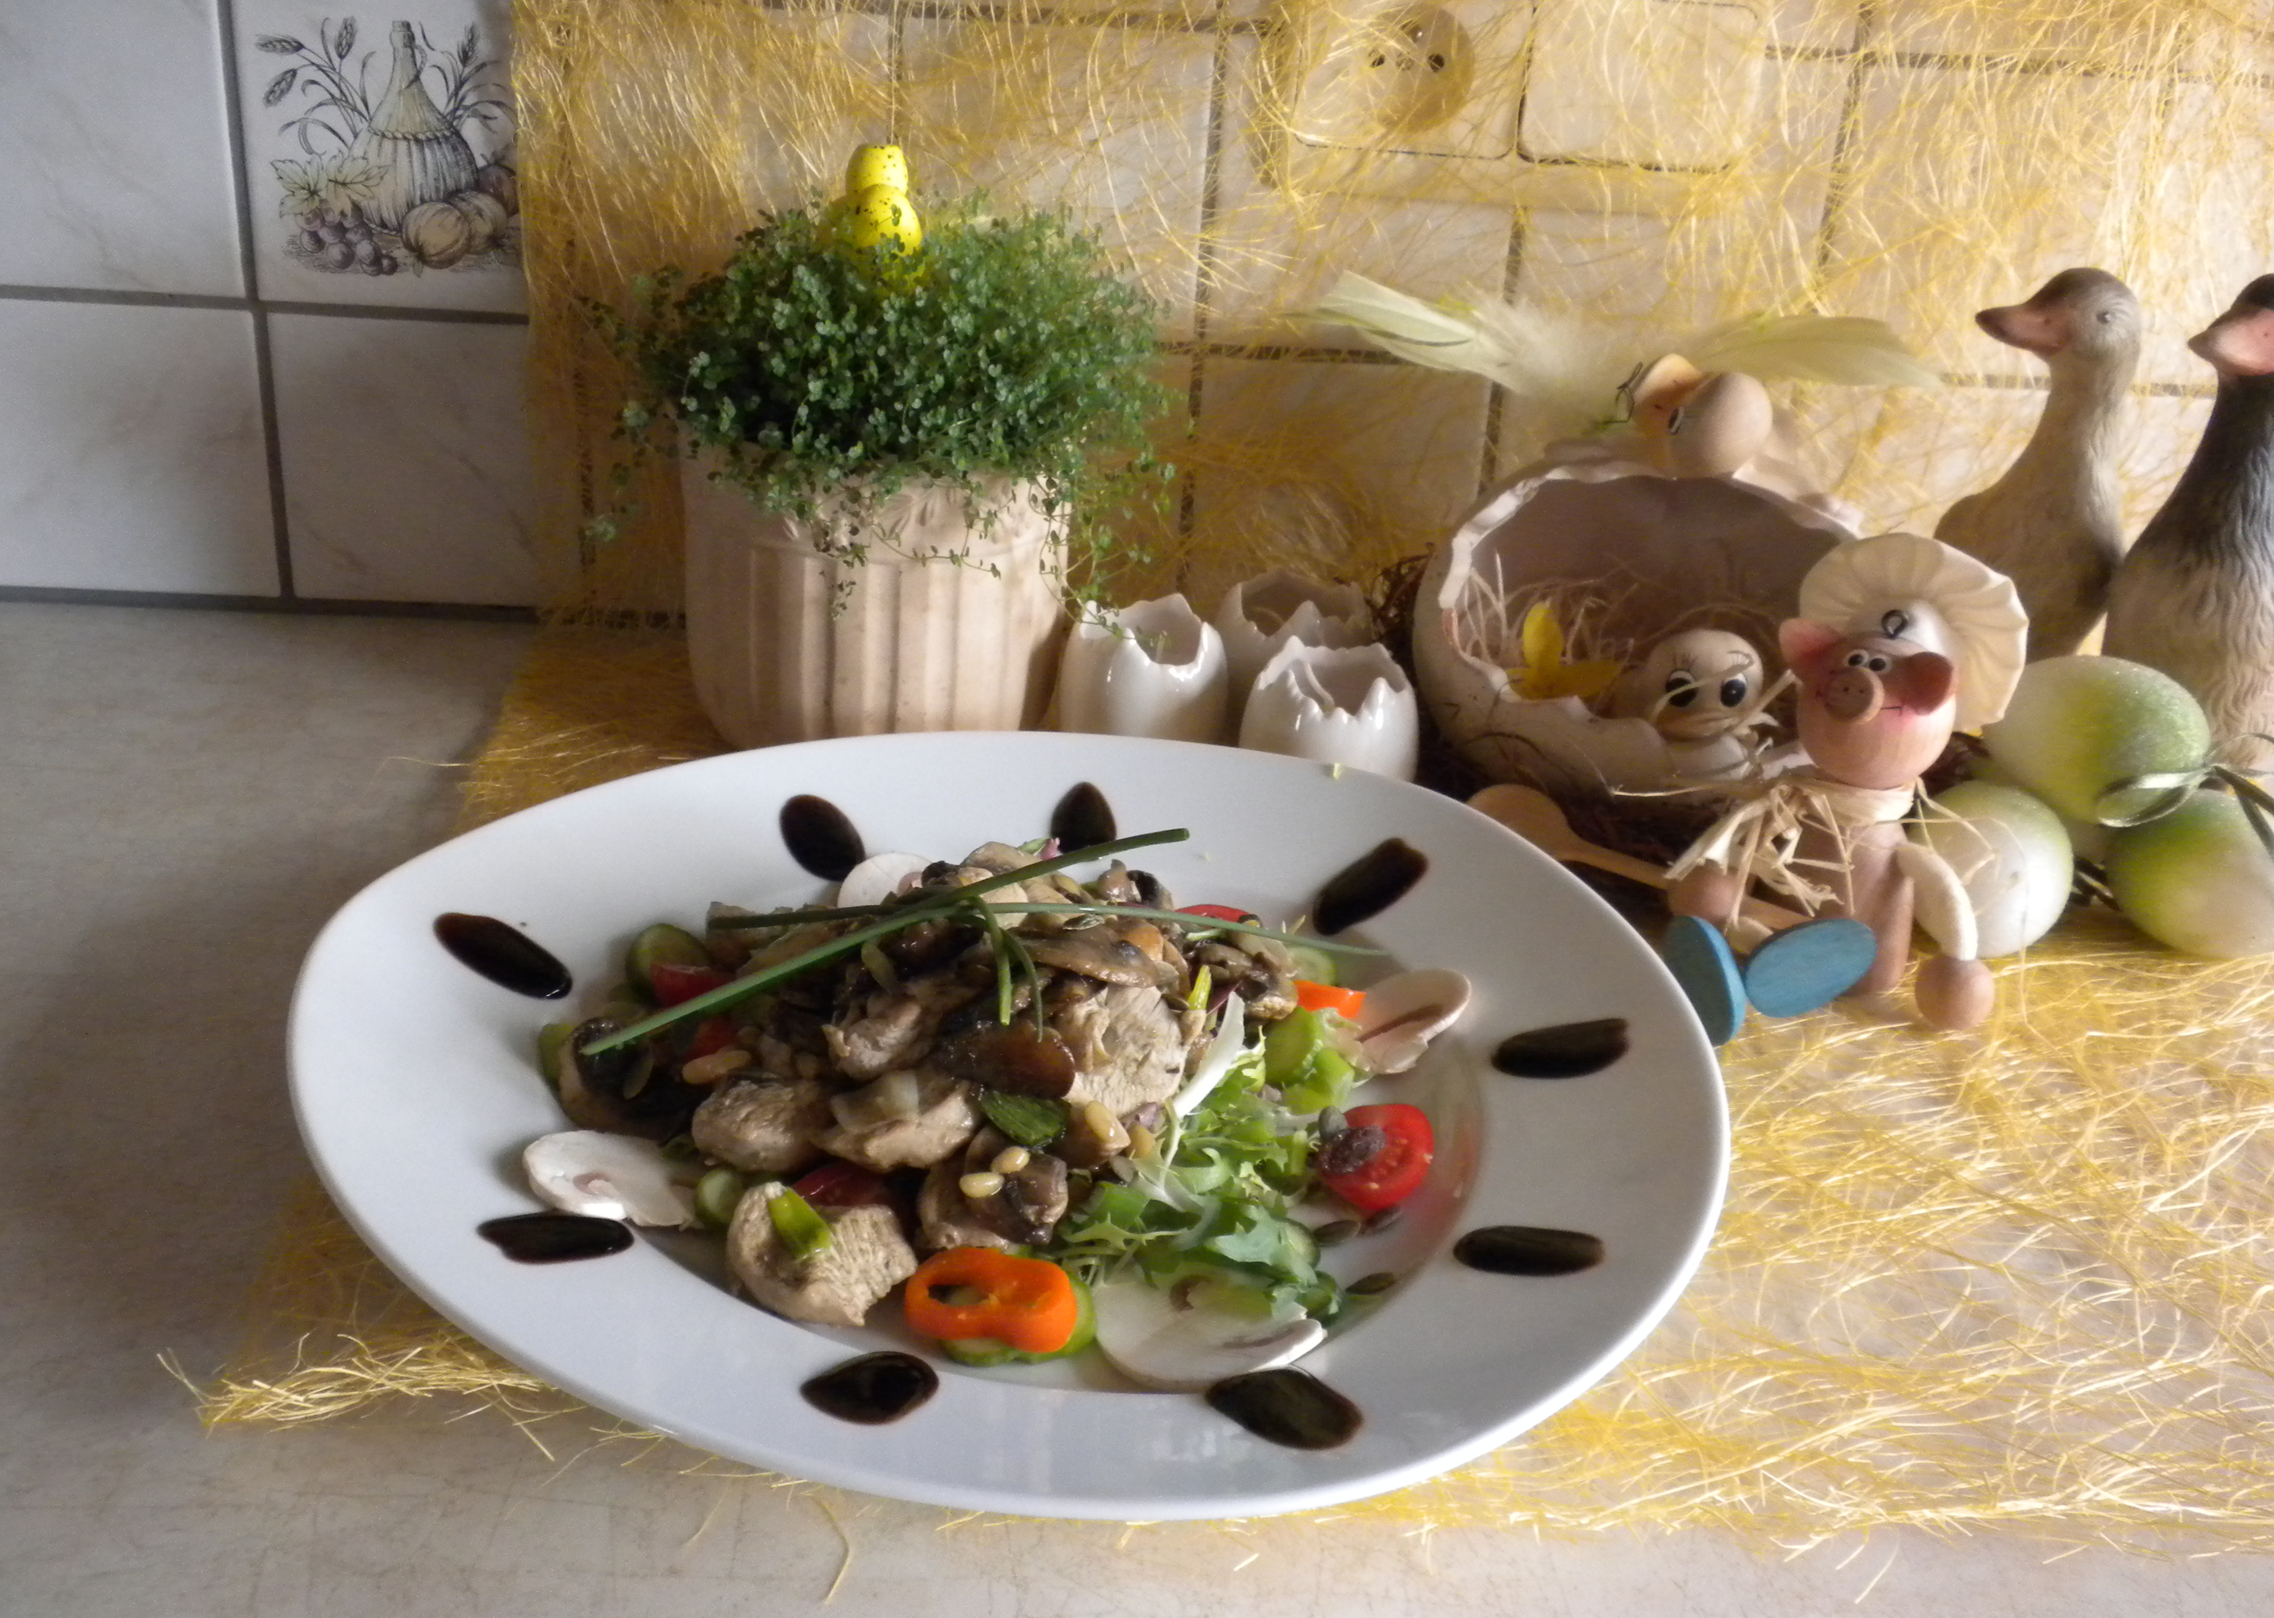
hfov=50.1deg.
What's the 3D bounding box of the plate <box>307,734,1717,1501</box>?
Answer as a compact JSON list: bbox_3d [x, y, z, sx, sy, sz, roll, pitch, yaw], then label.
[{"bbox_3d":[-0.027,0.058,0.539,0.310,0.032,0.320,2,24,-3],"label":"plate"}]

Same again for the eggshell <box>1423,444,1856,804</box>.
[{"bbox_3d":[0.155,-0.058,0.740,0.142,0.100,0.115,0,27,-9],"label":"eggshell"}]

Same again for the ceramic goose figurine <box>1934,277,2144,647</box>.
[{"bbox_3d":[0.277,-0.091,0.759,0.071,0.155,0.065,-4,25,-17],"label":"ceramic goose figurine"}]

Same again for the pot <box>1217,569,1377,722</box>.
[{"bbox_3d":[0.048,-0.044,0.763,0.051,0.054,0.051,3,27,-2],"label":"pot"}]

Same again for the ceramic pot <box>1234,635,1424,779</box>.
[{"bbox_3d":[0.056,-0.027,0.714,0.052,0.053,0.052,3,24,-1],"label":"ceramic pot"}]

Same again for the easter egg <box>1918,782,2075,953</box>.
[{"bbox_3d":[0.236,0.016,0.674,0.045,0.046,0.056,2,27,-4],"label":"easter egg"}]

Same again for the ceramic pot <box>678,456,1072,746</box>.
[{"bbox_3d":[-0.081,-0.073,0.751,0.117,0.101,0.117,2,27,-4],"label":"ceramic pot"}]

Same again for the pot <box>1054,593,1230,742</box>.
[{"bbox_3d":[0.001,-0.038,0.733,0.052,0.053,0.052,2,24,-3],"label":"pot"}]

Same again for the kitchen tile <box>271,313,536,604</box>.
[{"bbox_3d":[-0.234,-0.115,0.808,0.098,0.098,0.008,2,24,-3],"label":"kitchen tile"}]

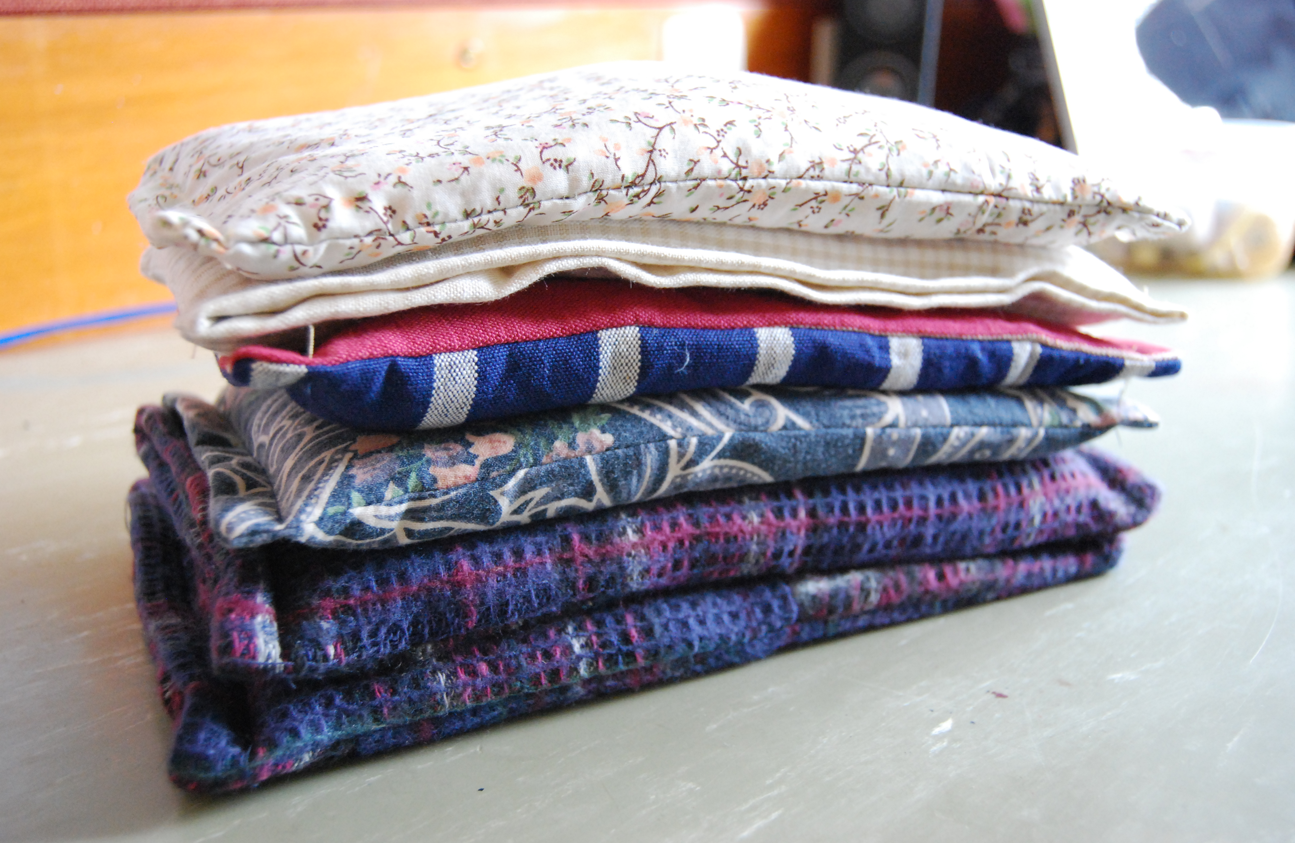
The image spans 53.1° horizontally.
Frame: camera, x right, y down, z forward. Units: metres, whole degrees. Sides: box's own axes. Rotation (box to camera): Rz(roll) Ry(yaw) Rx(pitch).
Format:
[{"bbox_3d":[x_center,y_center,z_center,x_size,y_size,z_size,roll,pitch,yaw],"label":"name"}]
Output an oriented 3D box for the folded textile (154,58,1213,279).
[{"bbox_3d":[-0.001,-0.082,0.384,0.268,0.040,0.126,-6,22,-16],"label":"folded textile"}]

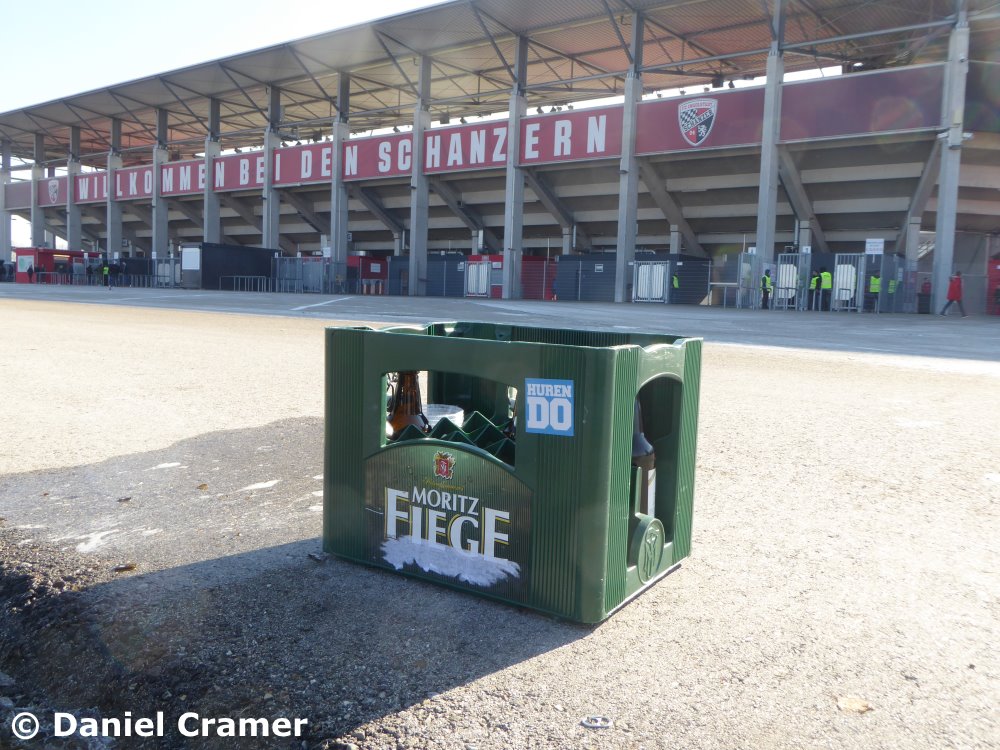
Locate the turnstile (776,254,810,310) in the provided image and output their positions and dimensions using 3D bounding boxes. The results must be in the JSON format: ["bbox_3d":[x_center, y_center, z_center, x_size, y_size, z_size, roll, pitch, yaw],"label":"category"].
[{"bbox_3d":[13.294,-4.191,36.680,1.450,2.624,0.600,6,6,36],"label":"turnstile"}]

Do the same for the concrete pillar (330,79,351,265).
[{"bbox_3d":[-11.606,-13.782,59.112,0.600,15.614,1.100,6,6,36],"label":"concrete pillar"}]

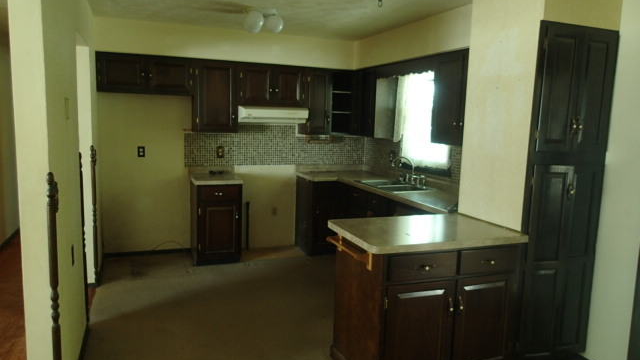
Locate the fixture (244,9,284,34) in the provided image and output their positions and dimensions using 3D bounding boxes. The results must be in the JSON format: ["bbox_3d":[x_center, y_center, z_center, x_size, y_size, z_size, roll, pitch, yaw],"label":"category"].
[{"bbox_3d":[-0.468,-1.357,3.964,0.348,0.202,0.172,-1,8,-21],"label":"fixture"}]

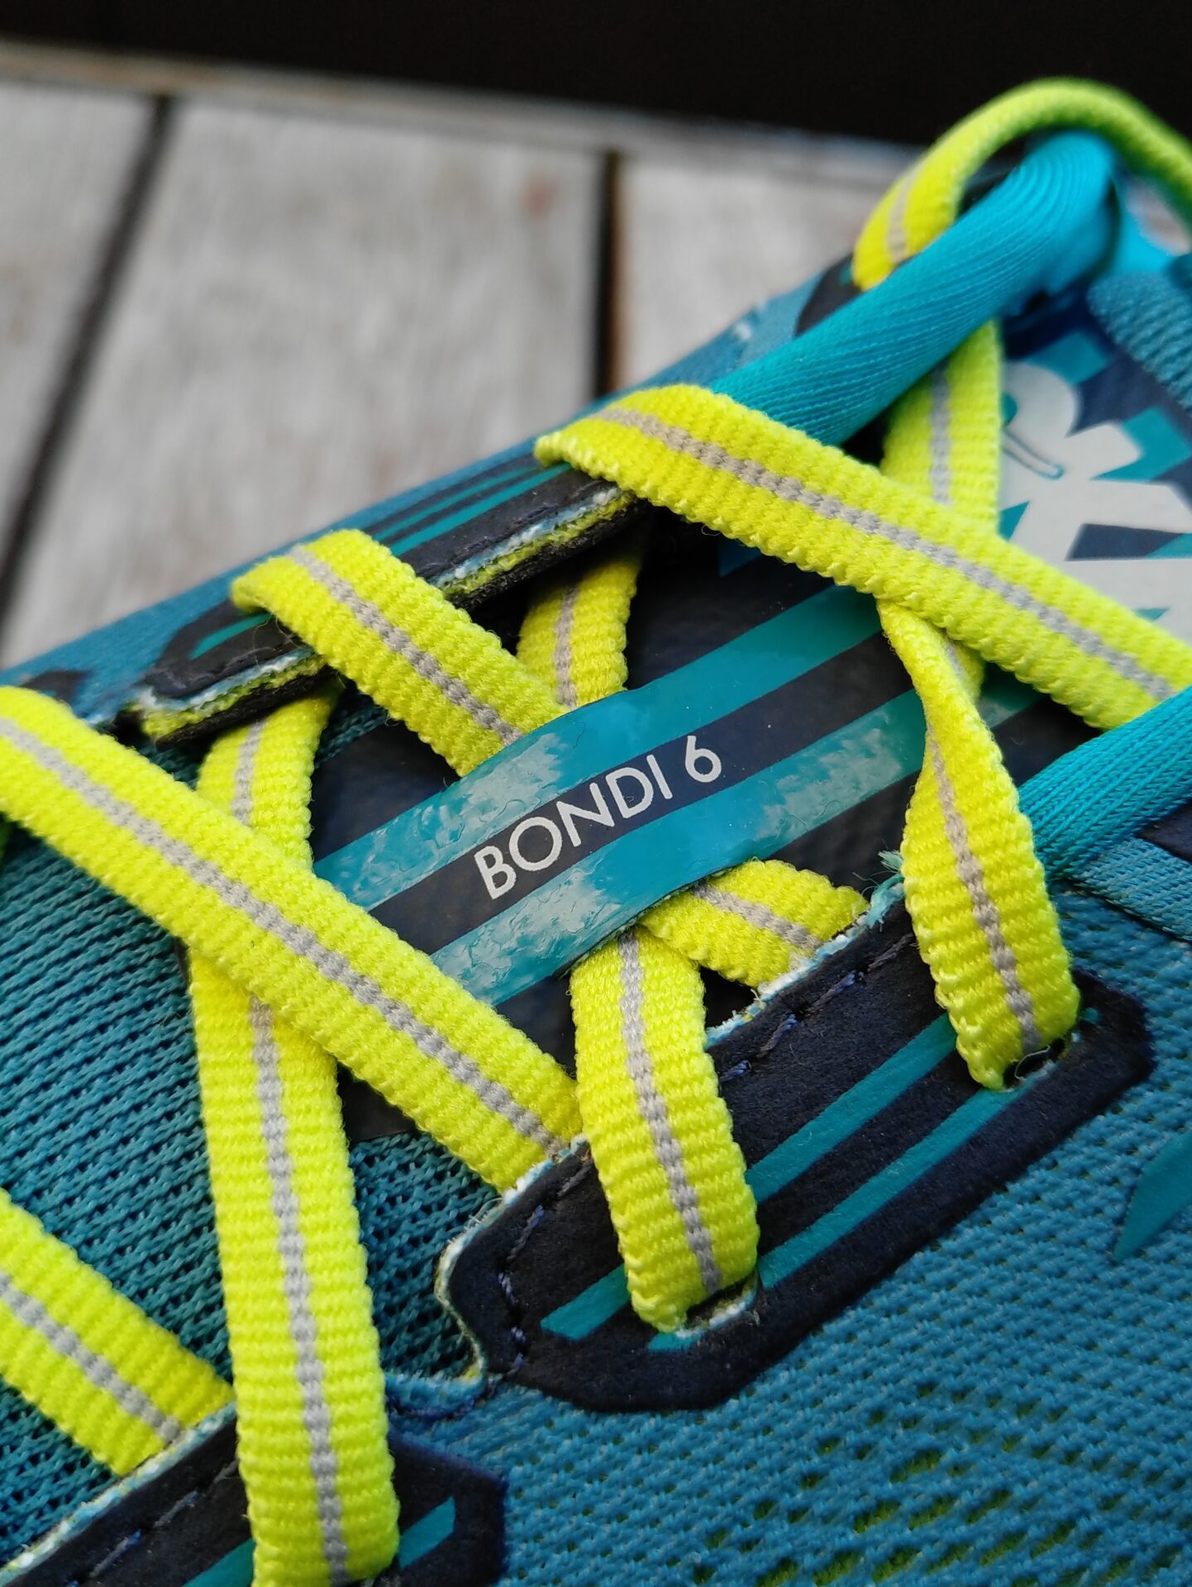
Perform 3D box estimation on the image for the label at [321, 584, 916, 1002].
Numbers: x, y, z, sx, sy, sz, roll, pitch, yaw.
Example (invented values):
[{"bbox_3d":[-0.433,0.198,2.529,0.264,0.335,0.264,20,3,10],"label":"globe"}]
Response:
[{"bbox_3d":[0.002,0.000,0.102,0.039,0.003,0.015,-29,66,-11],"label":"label"}]

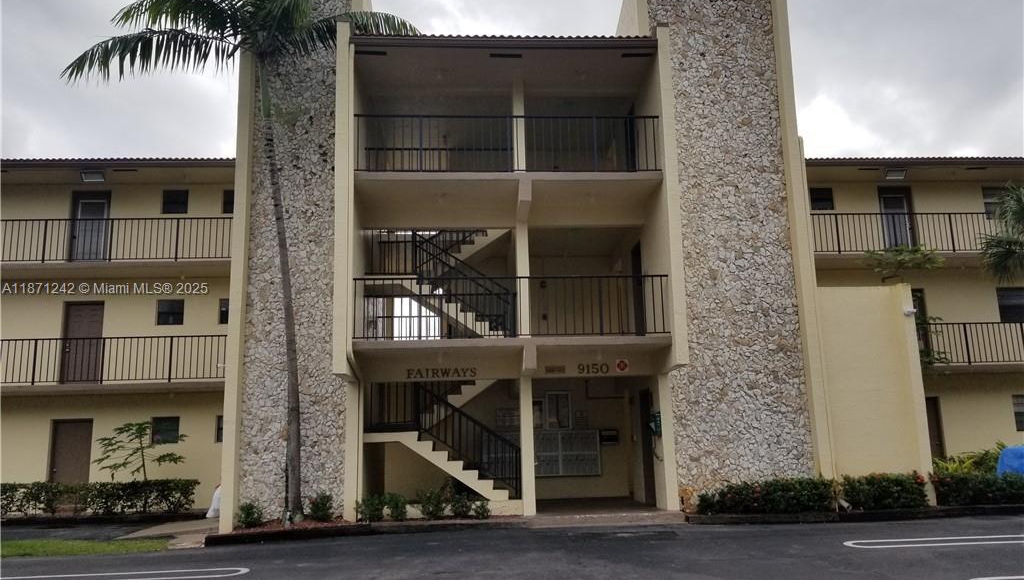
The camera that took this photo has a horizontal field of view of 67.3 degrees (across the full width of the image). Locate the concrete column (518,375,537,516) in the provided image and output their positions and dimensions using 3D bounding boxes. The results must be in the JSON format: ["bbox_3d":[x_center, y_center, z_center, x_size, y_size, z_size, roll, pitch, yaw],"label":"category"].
[{"bbox_3d":[0.293,2.793,13.777,0.210,2.400,0.210,-1,-10,-4],"label":"concrete column"}]

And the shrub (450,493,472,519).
[{"bbox_3d":[-0.859,3.662,13.088,0.373,0.420,0.400,-1,-10,-4],"label":"shrub"}]

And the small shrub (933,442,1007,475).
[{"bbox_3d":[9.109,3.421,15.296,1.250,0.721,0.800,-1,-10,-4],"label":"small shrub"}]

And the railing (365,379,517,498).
[{"bbox_3d":[-1.227,2.687,13.772,2.751,2.140,0.120,-1,-10,-4],"label":"railing"}]

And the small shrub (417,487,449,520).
[{"bbox_3d":[-1.340,3.594,12.965,0.537,0.547,0.550,-1,-10,-4],"label":"small shrub"}]

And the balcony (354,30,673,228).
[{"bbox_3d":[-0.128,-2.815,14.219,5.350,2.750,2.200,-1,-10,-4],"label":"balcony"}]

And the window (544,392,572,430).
[{"bbox_3d":[0.998,2.600,16.505,0.583,0.816,0.080,-1,-10,-4],"label":"window"}]

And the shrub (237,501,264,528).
[{"bbox_3d":[-4.346,3.727,12.784,0.420,0.442,0.420,-1,-10,-4],"label":"shrub"}]

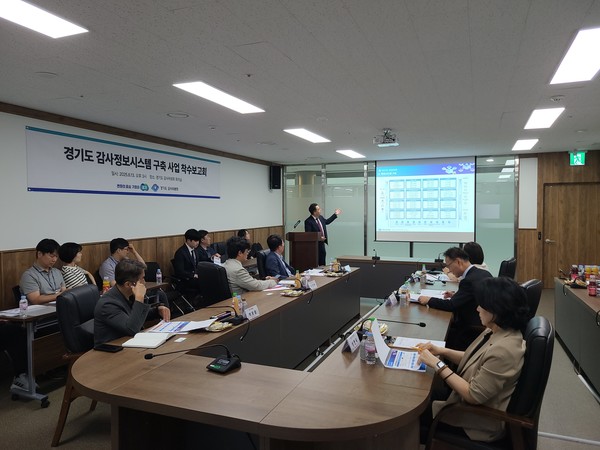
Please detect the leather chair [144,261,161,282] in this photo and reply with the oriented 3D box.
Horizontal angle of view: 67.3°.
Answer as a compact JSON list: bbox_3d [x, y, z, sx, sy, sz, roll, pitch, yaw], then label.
[{"bbox_3d":[-1.773,0.974,6.007,0.600,0.880,0.560,0,2,22],"label":"leather chair"}]

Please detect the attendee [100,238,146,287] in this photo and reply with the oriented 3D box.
[{"bbox_3d":[-1.990,0.778,5.394,0.789,1.265,0.526,0,2,2],"label":"attendee"}]

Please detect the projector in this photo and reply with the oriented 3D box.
[{"bbox_3d":[1.195,-1.193,6.132,0.314,0.223,0.304,0,2,22],"label":"projector"}]

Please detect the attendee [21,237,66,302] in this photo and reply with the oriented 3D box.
[{"bbox_3d":[-2.382,0.796,4.352,0.769,1.295,0.546,0,2,22],"label":"attendee"}]

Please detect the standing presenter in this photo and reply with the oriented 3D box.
[{"bbox_3d":[0.475,0.423,9.312,0.420,1.740,0.720,1,2,44],"label":"standing presenter"}]

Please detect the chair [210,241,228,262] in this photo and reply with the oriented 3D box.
[{"bbox_3d":[-1.107,0.834,7.449,0.650,1.070,0.620,0,2,22],"label":"chair"}]

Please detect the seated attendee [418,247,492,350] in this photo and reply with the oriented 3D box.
[{"bbox_3d":[1.413,0.821,3.845,0.810,1.245,0.546,0,2,22],"label":"seated attendee"}]

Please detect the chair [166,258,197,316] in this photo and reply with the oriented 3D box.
[{"bbox_3d":[-1.494,0.947,6.487,0.600,0.900,0.560,0,2,22],"label":"chair"}]

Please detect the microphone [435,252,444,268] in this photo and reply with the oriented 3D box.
[{"bbox_3d":[2.337,0.525,7.489,0.130,0.180,0.220,0,2,22],"label":"microphone"}]

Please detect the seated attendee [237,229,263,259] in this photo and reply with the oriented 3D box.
[{"bbox_3d":[-0.827,0.704,8.012,0.720,1.280,0.500,0,2,14],"label":"seated attendee"}]

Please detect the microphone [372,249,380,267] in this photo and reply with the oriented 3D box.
[{"bbox_3d":[1.364,0.519,7.923,0.130,0.180,0.220,0,2,22],"label":"microphone"}]

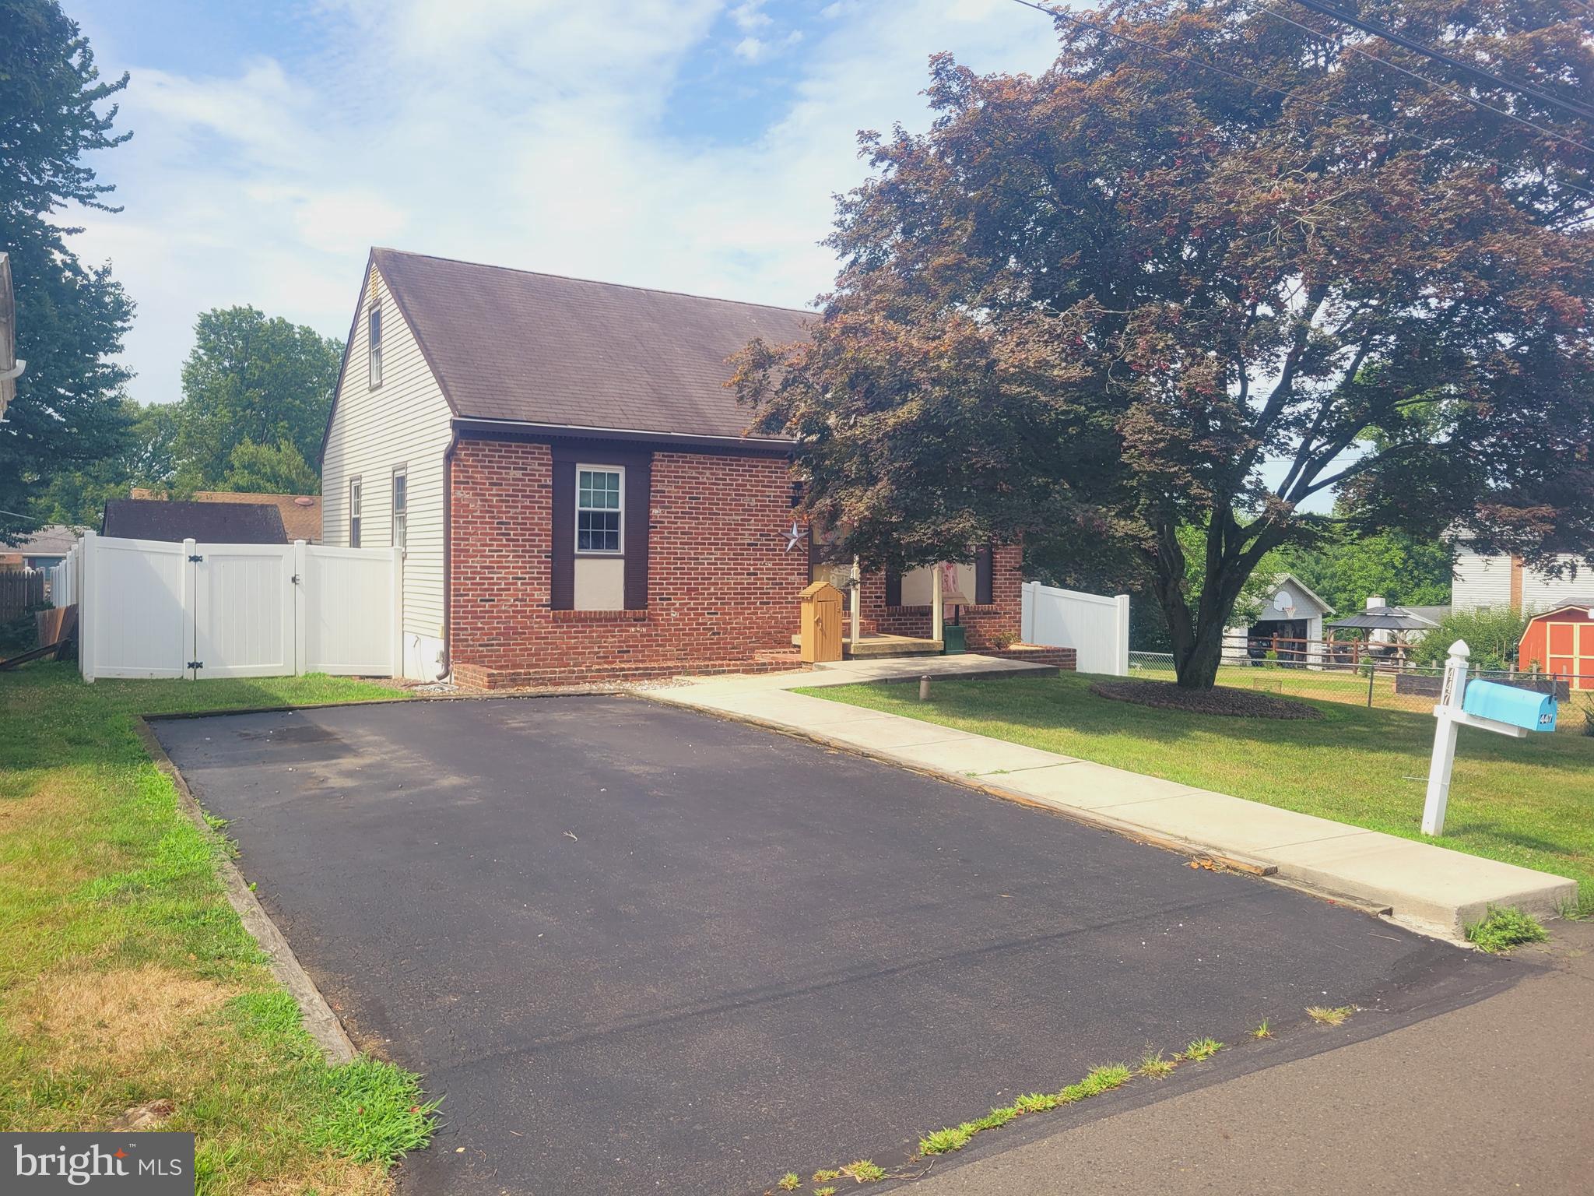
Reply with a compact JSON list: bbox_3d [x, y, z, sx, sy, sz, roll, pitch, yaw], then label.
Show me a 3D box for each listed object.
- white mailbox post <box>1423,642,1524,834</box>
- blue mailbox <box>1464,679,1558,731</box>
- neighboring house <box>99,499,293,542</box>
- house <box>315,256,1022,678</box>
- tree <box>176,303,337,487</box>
[{"bbox_3d":[4.420,0.964,7.793,0.104,1.337,0.592,1,8,-25],"label":"white mailbox post"},{"bbox_3d":[4.524,0.676,7.584,0.168,0.219,0.487,1,8,-25],"label":"blue mailbox"},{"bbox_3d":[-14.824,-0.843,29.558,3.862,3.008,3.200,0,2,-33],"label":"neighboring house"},{"bbox_3d":[-2.260,-2.205,20.867,9.919,6.374,8.557,0,2,-33],"label":"house"},{"bbox_3d":[-27.706,-7.721,62.214,9.600,14.940,9.600,0,2,-33],"label":"tree"}]

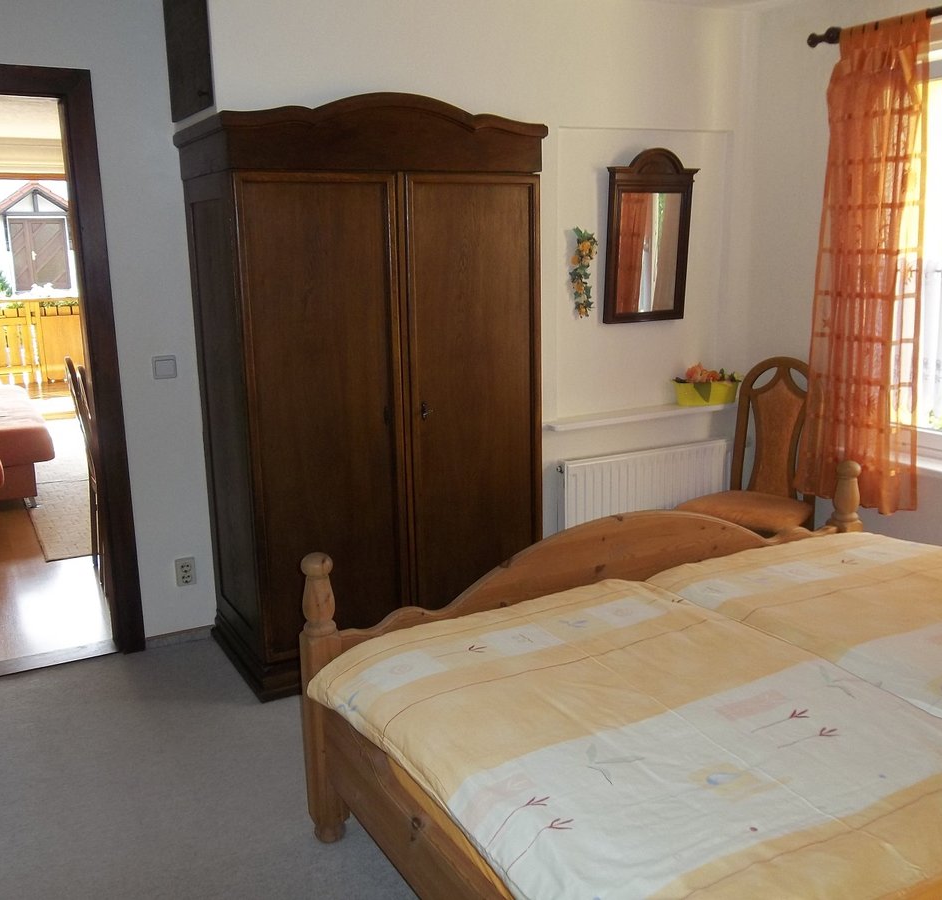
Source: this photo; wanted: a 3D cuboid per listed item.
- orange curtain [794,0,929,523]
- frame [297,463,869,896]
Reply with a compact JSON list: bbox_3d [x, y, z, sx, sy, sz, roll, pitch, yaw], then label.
[{"bbox_3d":[1.398,-0.629,3.308,0.120,1.665,0.510,-8,15,-28],"label":"orange curtain"},{"bbox_3d":[0.923,0.618,1.887,1.950,0.950,2.130,-8,15,-28],"label":"frame"}]

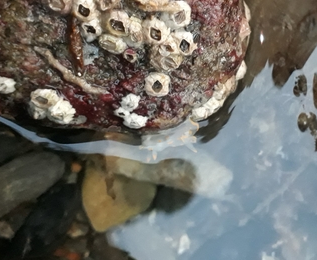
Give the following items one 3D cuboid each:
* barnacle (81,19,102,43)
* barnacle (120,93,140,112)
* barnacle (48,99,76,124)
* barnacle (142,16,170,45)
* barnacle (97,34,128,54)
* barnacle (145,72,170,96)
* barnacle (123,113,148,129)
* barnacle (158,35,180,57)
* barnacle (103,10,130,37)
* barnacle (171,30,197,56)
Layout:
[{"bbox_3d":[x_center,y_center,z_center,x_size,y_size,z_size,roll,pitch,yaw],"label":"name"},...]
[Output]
[{"bbox_3d":[-0.031,-0.046,0.125,0.010,0.010,0.007,0,17,9],"label":"barnacle"},{"bbox_3d":[-0.014,-0.014,0.134,0.010,0.010,0.005,0,24,0],"label":"barnacle"},{"bbox_3d":[-0.049,-0.009,0.136,0.013,0.013,0.008,0,30,10],"label":"barnacle"},{"bbox_3d":[-0.001,-0.046,0.125,0.012,0.012,0.007,0,12,3],"label":"barnacle"},{"bbox_3d":[-0.021,-0.040,0.126,0.011,0.011,0.007,0,24,13],"label":"barnacle"},{"bbox_3d":[0.000,-0.022,0.131,0.012,0.012,0.006,0,9,-3],"label":"barnacle"},{"bbox_3d":[-0.012,-0.005,0.137,0.011,0.011,0.006,0,37,0],"label":"barnacle"},{"bbox_3d":[0.005,-0.040,0.127,0.010,0.010,0.006,0,17,3],"label":"barnacle"},{"bbox_3d":[-0.019,-0.049,0.124,0.012,0.012,0.008,0,14,3],"label":"barnacle"},{"bbox_3d":[0.012,-0.041,0.127,0.012,0.012,0.007,0,12,-6],"label":"barnacle"}]

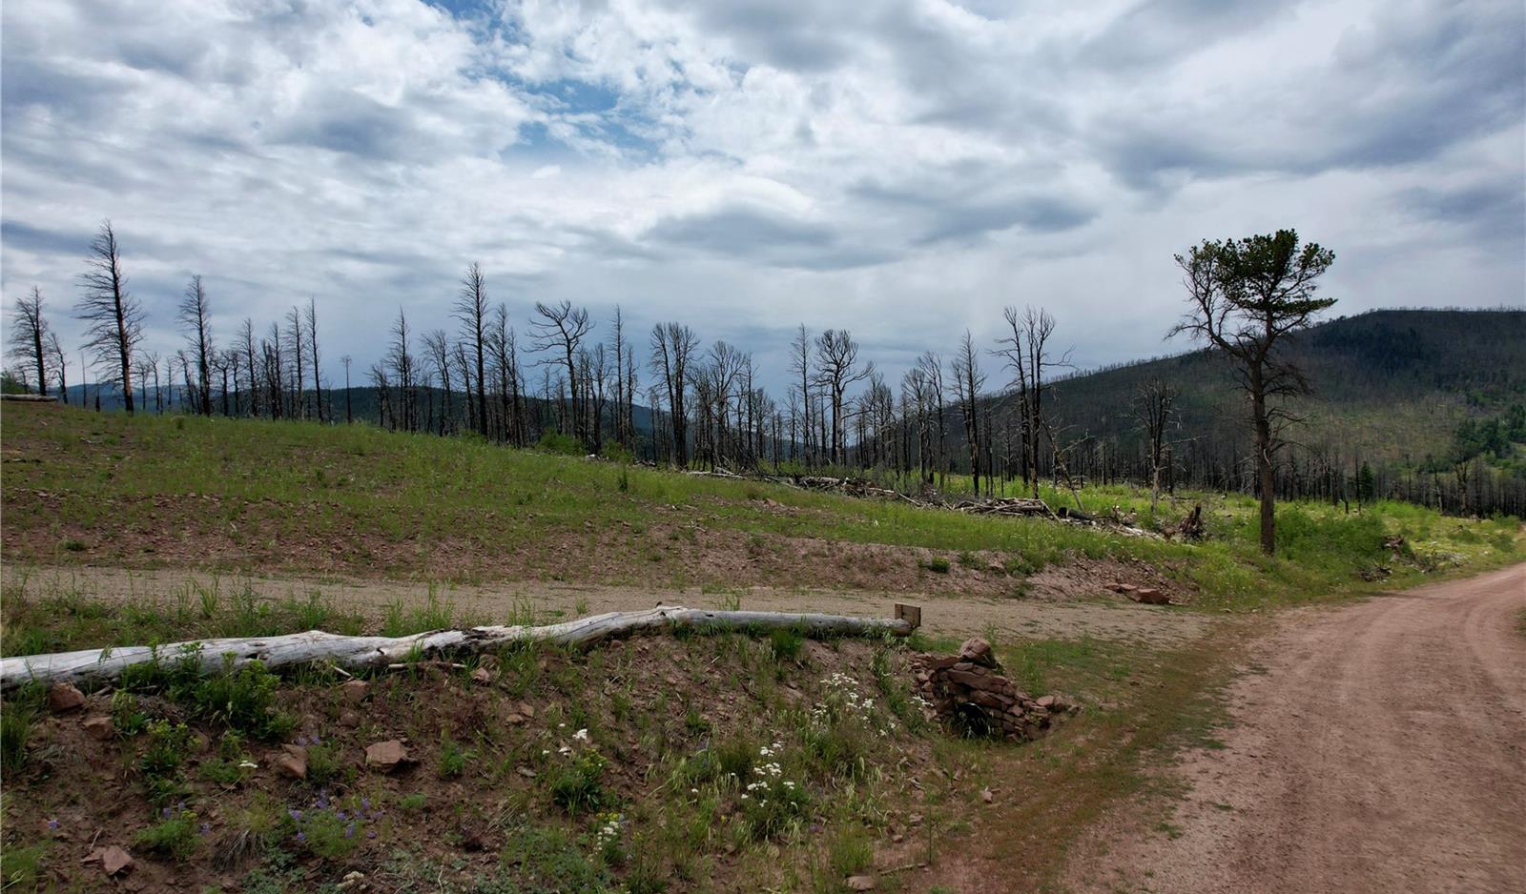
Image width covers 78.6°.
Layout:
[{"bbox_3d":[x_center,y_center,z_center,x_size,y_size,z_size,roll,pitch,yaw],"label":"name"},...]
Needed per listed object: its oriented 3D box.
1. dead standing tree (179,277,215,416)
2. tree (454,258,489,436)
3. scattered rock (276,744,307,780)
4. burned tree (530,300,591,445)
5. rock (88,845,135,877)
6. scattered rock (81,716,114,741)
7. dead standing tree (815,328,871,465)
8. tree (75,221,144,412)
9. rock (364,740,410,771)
[{"bbox_3d":[-36.447,-6.466,60.001,2.033,9.308,1.931,-2,1,-31],"label":"dead standing tree"},{"bbox_3d":[-17.748,-5.795,57.002,1.949,10.849,1.851,-2,1,-17],"label":"tree"},{"bbox_3d":[-3.895,2.603,7.700,0.237,0.240,0.220,-2,1,-27],"label":"scattered rock"},{"bbox_3d":[-12.571,-4.544,58.001,3.770,9.149,3.581,-2,1,-12],"label":"burned tree"},{"bbox_3d":[-4.617,2.931,6.600,0.291,0.180,0.250,-2,1,-36],"label":"rock"},{"bbox_3d":[-5.775,2.443,8.100,0.254,0.170,0.220,-2,1,-36],"label":"scattered rock"},{"bbox_3d":[5.527,-3.259,64.001,3.914,9.679,3.719,-1,1,5],"label":"dead standing tree"},{"bbox_3d":[-37.844,-7.482,54.002,3.224,11.264,3.062,-2,1,-35],"label":"tree"},{"bbox_3d":[-3.183,2.615,7.900,0.366,0.210,0.290,-2,1,-22],"label":"rock"}]

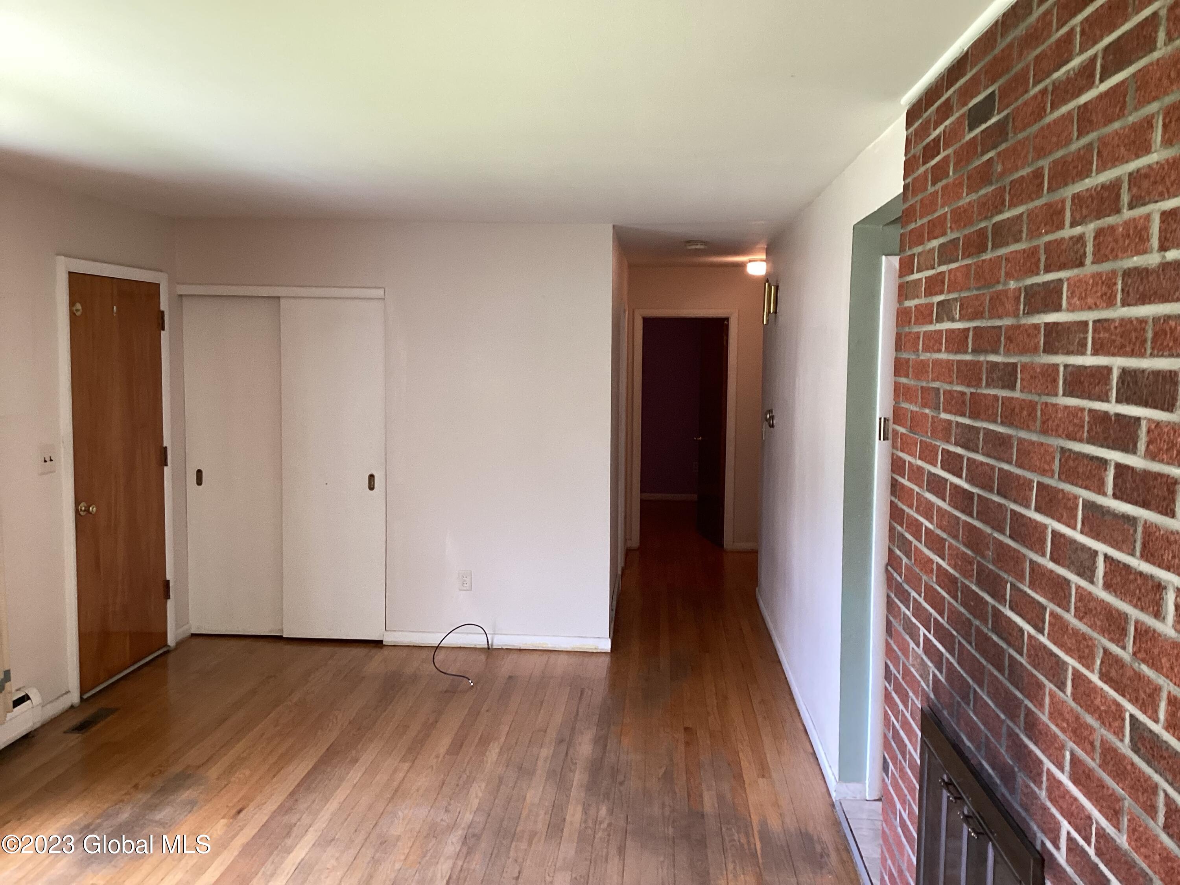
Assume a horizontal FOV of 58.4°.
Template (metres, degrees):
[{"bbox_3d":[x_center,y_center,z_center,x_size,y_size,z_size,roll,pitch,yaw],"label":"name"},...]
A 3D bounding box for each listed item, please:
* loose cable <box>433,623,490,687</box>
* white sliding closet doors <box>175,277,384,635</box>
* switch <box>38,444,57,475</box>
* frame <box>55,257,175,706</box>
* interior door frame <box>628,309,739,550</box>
[{"bbox_3d":[-0.721,1.121,5.752,0.310,0.190,0.670,1,5,4],"label":"loose cable"},{"bbox_3d":[-1.765,0.132,6.131,1.207,2.072,0.130,1,5,4],"label":"white sliding closet doors"},{"bbox_3d":[-2.471,0.075,4.816,0.020,0.124,0.122,1,5,4],"label":"switch"},{"bbox_3d":[-2.480,0.152,5.505,0.130,2.122,1.108,1,5,4],"label":"frame"},{"bbox_3d":[0.820,-0.105,9.198,0.899,2.083,0.130,1,5,4],"label":"interior door frame"}]

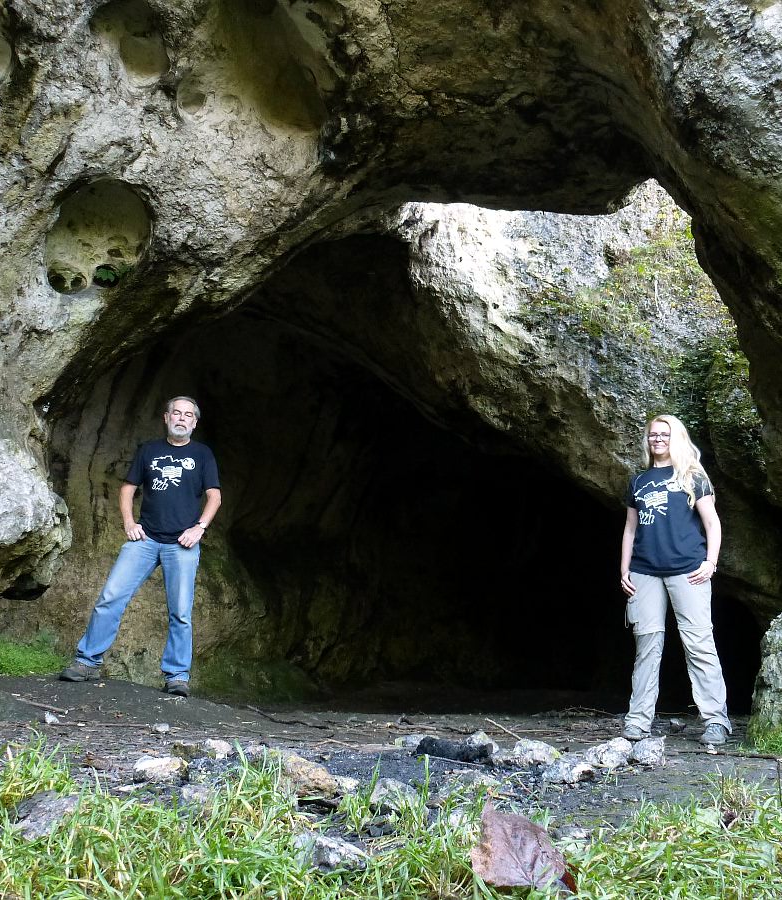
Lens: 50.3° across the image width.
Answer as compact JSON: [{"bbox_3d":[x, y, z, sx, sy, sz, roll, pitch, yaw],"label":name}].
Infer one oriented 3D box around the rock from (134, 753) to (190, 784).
[{"bbox_3d":[-0.879,1.224,3.191,0.193,0.097,0.144,0,-12,0],"label":"rock"}]

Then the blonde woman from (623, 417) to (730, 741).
[{"bbox_3d":[1.492,0.669,4.408,0.520,1.670,0.360,-7,-14,29],"label":"blonde woman"}]

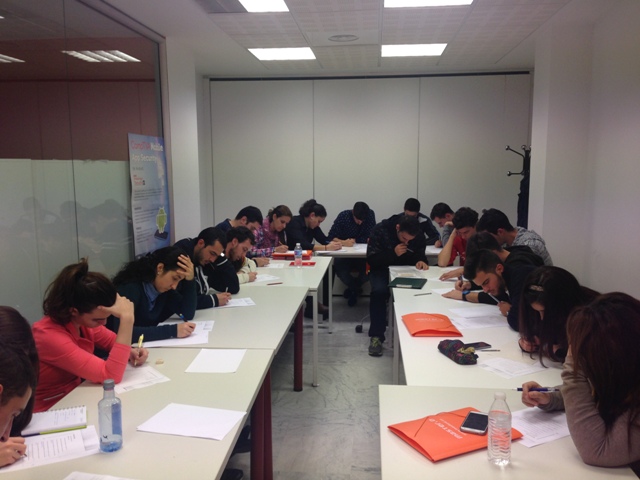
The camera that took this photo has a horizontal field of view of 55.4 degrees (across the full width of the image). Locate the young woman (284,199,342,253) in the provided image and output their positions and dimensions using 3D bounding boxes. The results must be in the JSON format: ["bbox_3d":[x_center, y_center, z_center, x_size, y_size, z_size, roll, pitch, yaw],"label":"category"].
[{"bbox_3d":[-0.067,0.188,6.206,0.660,1.200,0.460,4,9,33],"label":"young woman"}]

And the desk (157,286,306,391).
[{"bbox_3d":[-0.482,0.772,3.591,0.700,0.715,1.410,0,7,5],"label":"desk"}]

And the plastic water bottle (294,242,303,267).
[{"bbox_3d":[-0.172,0.124,4.957,0.064,0.206,0.064,0,8,5],"label":"plastic water bottle"}]

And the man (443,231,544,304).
[{"bbox_3d":[1.159,0.511,3.908,0.760,1.120,0.500,-1,7,-1],"label":"man"}]

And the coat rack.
[{"bbox_3d":[2.117,-0.139,6.296,0.410,1.670,0.410,0,8,5],"label":"coat rack"}]

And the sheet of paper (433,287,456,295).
[{"bbox_3d":[0.907,0.342,4.011,0.297,0.004,0.210,-2,8,-14],"label":"sheet of paper"}]

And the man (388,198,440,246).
[{"bbox_3d":[1.001,0.146,6.457,0.560,1.200,0.750,0,7,5],"label":"man"}]

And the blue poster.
[{"bbox_3d":[-1.273,-0.280,4.636,0.015,1.020,0.710,0,7,5],"label":"blue poster"}]

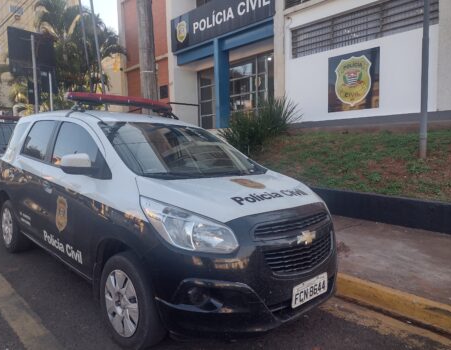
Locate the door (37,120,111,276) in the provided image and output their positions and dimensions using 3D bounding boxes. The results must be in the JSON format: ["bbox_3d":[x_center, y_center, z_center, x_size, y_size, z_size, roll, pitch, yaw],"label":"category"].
[{"bbox_3d":[-1.177,0.106,2.887,0.240,1.130,1.220,-3,7,-44],"label":"door"}]

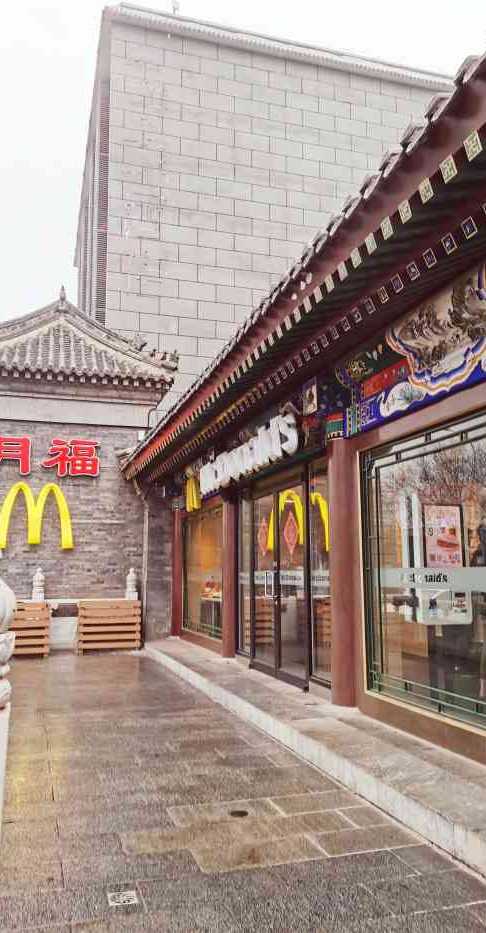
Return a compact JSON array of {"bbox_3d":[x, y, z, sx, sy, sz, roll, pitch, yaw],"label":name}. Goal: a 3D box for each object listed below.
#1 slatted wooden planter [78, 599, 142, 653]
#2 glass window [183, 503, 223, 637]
[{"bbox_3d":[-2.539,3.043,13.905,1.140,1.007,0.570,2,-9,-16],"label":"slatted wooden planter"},{"bbox_3d":[-0.665,1.822,12.597,0.100,2.175,3.055,2,-9,-17],"label":"glass window"}]

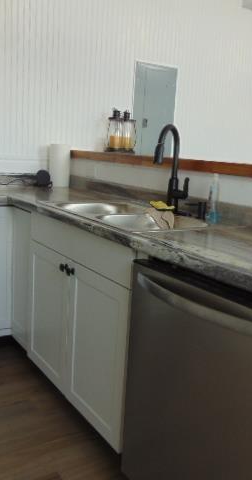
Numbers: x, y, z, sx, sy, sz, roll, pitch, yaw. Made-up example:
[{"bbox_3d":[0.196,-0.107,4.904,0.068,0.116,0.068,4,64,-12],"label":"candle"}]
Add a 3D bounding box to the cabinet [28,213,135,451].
[{"bbox_3d":[0.005,0.315,2.151,0.600,0.780,0.920,-3,12,-33],"label":"cabinet"}]

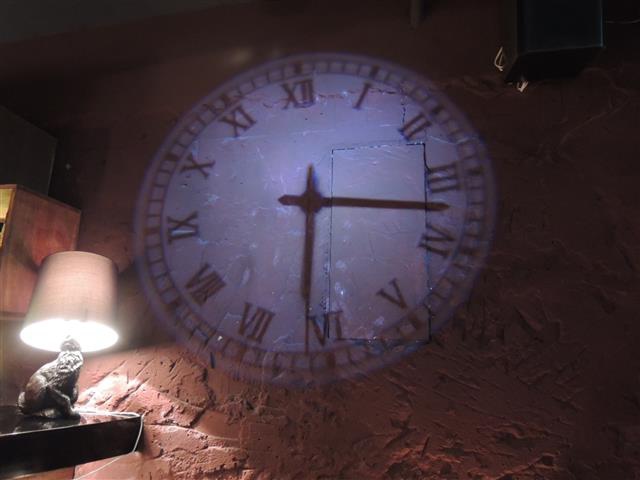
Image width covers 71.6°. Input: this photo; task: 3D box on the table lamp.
[{"bbox_3d":[-0.722,0.272,1.293,0.250,0.445,0.250,4,-15,-8],"label":"table lamp"}]

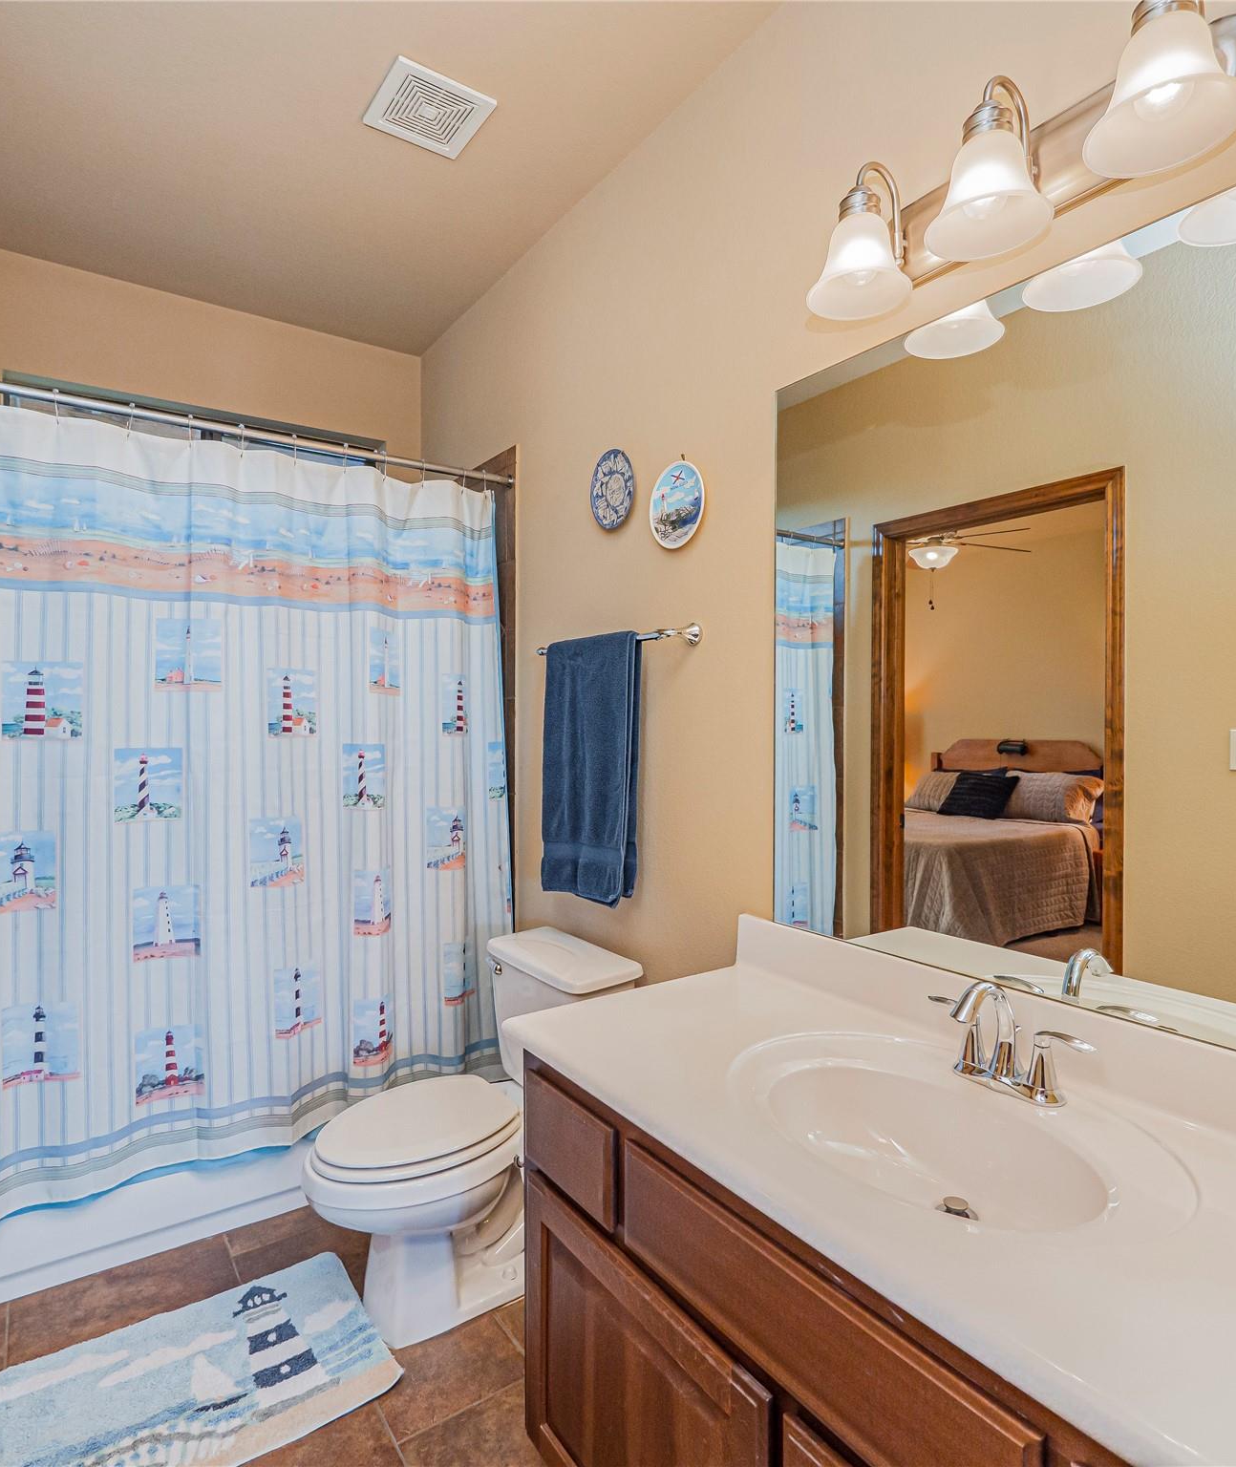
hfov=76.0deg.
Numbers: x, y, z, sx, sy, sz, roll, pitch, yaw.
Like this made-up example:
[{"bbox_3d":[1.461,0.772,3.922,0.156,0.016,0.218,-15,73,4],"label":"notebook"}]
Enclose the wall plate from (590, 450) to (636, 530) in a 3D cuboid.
[{"bbox_3d":[-0.008,-0.625,2.038,0.025,0.205,0.200,0,1,-36],"label":"wall plate"}]

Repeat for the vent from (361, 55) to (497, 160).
[{"bbox_3d":[-0.443,-1.456,1.854,0.227,0.020,0.235,0,1,-36],"label":"vent"}]

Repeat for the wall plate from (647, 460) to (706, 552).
[{"bbox_3d":[0.141,-0.526,1.831,0.025,0.200,0.195,0,1,-36],"label":"wall plate"}]

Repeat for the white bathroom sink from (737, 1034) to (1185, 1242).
[{"bbox_3d":[0.406,0.566,1.030,0.440,0.150,0.580,0,1,-36],"label":"white bathroom sink"}]

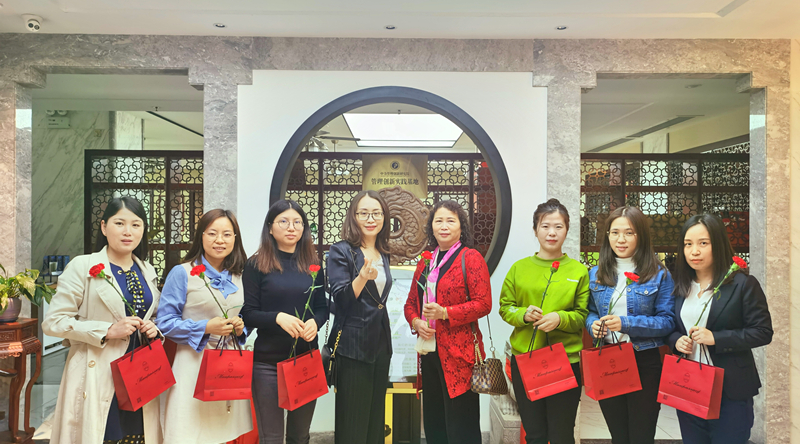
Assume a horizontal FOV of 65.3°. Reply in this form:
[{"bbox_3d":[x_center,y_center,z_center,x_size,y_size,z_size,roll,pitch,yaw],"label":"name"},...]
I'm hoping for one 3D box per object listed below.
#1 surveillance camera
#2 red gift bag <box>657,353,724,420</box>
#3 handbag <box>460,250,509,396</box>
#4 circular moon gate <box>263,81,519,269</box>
[{"bbox_3d":[-2.280,-1.221,3.876,0.120,0.090,0.120,0,0,-37],"label":"surveillance camera"},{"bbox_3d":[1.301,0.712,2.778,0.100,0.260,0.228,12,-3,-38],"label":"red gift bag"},{"bbox_3d":[0.449,0.518,3.280,0.160,0.740,0.240,0,0,28],"label":"handbag"},{"bbox_3d":[-0.058,-0.098,4.270,1.625,1.625,0.200,0,0,0],"label":"circular moon gate"}]

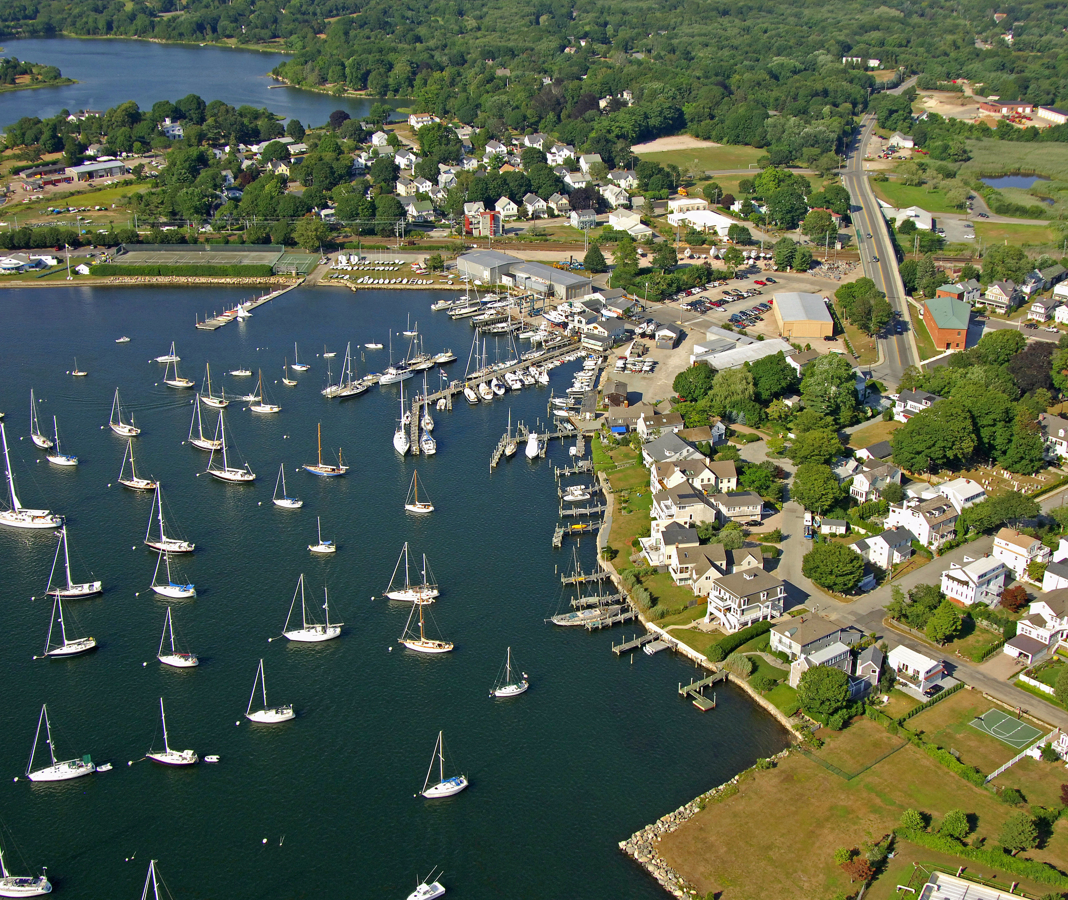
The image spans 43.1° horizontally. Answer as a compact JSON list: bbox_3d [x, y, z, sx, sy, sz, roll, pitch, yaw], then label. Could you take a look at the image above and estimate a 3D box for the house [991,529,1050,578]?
[{"bbox_3d":[120.507,25.117,334.800,8.600,10.300,10.400,-18,29,-37],"label":"house"}]

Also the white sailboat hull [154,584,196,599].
[{"bbox_3d":[-89.880,35.120,337.810,11.200,1.900,3.800,3,23,9],"label":"white sailboat hull"}]

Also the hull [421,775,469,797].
[{"bbox_3d":[-18.300,69.340,277.420,9.900,2.000,3.100,-12,26,-25],"label":"hull"}]

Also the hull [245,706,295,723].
[{"bbox_3d":[-54.690,54.970,281.380,10.000,1.900,3.200,-3,23,-6],"label":"hull"}]

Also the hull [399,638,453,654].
[{"bbox_3d":[-24.380,44.130,307.680,12.200,1.900,3.200,3,23,7],"label":"hull"}]

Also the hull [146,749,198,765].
[{"bbox_3d":[-72.630,61.830,271.770,10.660,2.300,3.400,2,23,8],"label":"hull"}]

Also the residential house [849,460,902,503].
[{"bbox_3d":[96.030,8.280,378.720,16.000,7.400,7.700,-17,28,-34],"label":"residential house"}]

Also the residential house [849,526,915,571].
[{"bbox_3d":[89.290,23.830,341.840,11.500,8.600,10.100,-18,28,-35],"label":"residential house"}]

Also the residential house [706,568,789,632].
[{"bbox_3d":[49.793,35.122,319.090,15.900,9.900,10.000,-13,26,-28],"label":"residential house"}]

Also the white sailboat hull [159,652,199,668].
[{"bbox_3d":[-79.210,46.860,301.200,9.400,1.800,3.000,3,23,8],"label":"white sailboat hull"}]

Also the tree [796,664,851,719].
[{"bbox_3d":[62.830,52.960,293.700,11.800,12.500,11.800,0,23,0],"label":"tree"}]

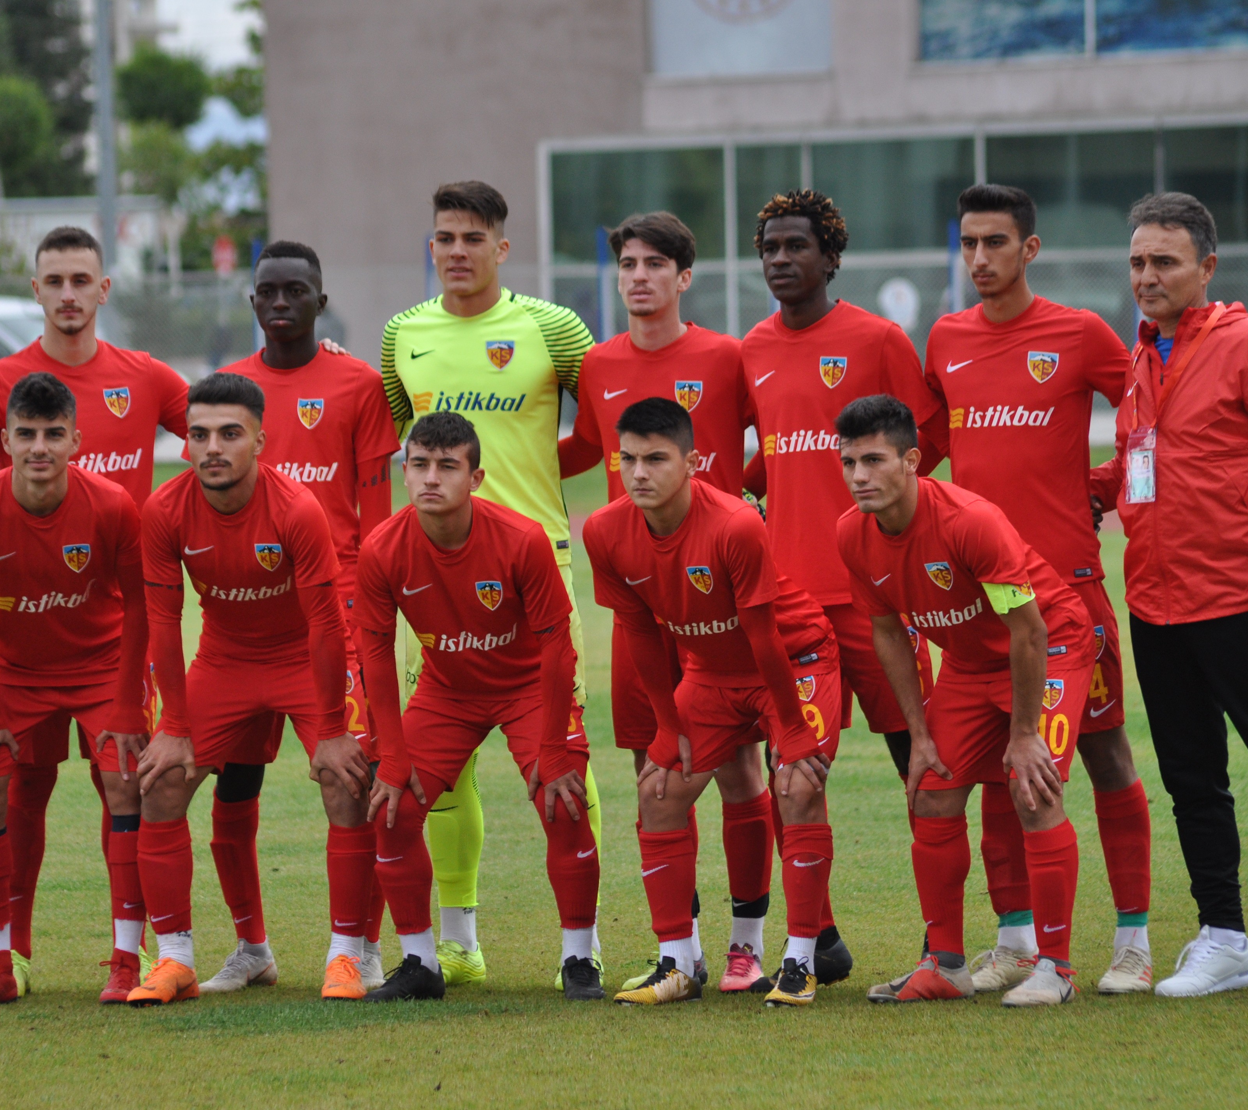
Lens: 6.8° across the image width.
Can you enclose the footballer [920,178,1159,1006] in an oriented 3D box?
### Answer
[{"bbox_3d":[0.955,0.075,24.000,0.560,1.853,0.420,0,1,21],"label":"footballer"}]

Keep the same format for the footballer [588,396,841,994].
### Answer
[{"bbox_3d":[0.198,0.327,23.450,0.510,1.356,0.640,1,1,32],"label":"footballer"}]

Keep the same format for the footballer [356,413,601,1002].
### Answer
[{"bbox_3d":[-0.332,0.354,24.223,0.560,1.360,0.620,-1,1,18],"label":"footballer"}]

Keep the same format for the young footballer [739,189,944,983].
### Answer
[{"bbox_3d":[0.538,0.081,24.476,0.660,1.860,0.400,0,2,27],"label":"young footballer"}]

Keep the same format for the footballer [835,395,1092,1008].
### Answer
[{"bbox_3d":[0.784,0.328,23.782,0.510,1.390,0.640,0,2,33],"label":"footballer"}]

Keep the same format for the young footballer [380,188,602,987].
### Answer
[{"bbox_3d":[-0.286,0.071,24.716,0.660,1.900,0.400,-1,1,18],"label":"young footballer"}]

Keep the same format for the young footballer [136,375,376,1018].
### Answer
[{"bbox_3d":[-0.837,0.296,23.450,0.510,1.412,0.620,0,1,17],"label":"young footballer"}]

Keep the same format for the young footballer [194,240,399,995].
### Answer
[{"bbox_3d":[-0.770,0.145,24.748,0.540,1.770,0.380,-1,1,18],"label":"young footballer"}]

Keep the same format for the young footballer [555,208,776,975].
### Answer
[{"bbox_3d":[0.090,0.105,24.000,0.560,1.787,0.420,0,1,20],"label":"young footballer"}]

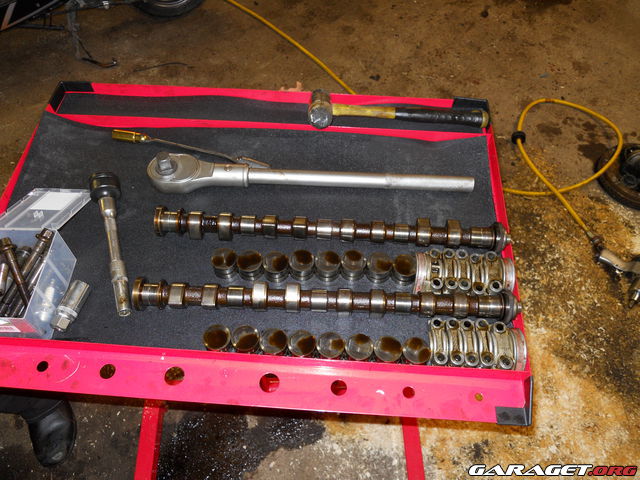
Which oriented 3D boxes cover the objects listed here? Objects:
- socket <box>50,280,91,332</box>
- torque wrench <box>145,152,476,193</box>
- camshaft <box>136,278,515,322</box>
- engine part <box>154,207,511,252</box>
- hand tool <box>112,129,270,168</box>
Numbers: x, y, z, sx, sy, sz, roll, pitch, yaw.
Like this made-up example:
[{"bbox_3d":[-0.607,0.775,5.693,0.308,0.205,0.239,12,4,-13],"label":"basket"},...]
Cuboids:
[{"bbox_3d":[-0.281,0.074,0.584,0.022,0.022,0.055,10,58,6],"label":"socket"},{"bbox_3d":[-0.015,-0.088,0.667,0.429,0.052,0.048,3,58,2],"label":"torque wrench"},{"bbox_3d":[0.006,0.068,0.578,0.435,0.037,0.038,2,58,2],"label":"camshaft"},{"bbox_3d":[0.013,-0.012,0.628,0.435,0.037,0.038,3,58,2],"label":"engine part"},{"bbox_3d":[-0.179,-0.125,0.710,0.231,0.019,0.025,12,59,7],"label":"hand tool"}]

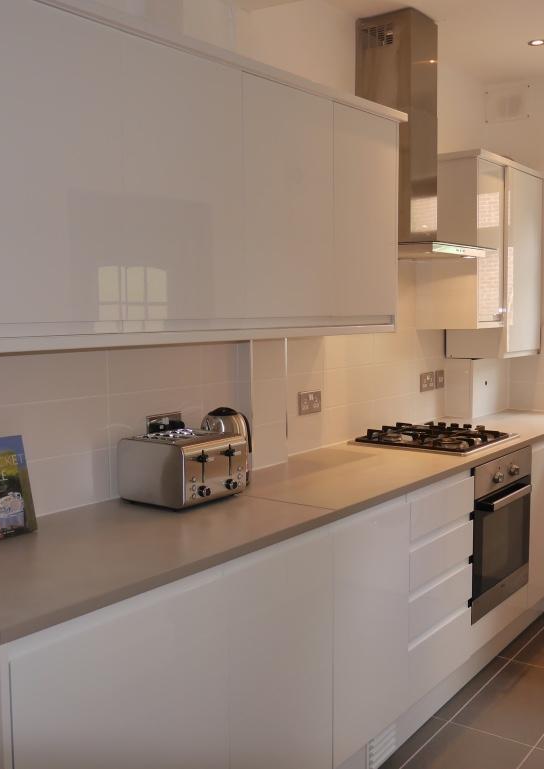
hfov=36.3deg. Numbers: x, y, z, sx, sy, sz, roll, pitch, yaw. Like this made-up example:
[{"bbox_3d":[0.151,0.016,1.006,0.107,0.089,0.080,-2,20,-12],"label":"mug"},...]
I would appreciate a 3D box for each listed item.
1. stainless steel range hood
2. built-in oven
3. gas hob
[{"bbox_3d":[0.572,-0.971,3.252,0.460,0.935,0.575,3,6,37],"label":"stainless steel range hood"},{"bbox_3d":[0.716,0.569,3.450,0.570,0.595,0.595,3,6,36],"label":"built-in oven"},{"bbox_3d":[0.676,0.205,3.408,0.510,0.050,0.595,3,6,36],"label":"gas hob"}]

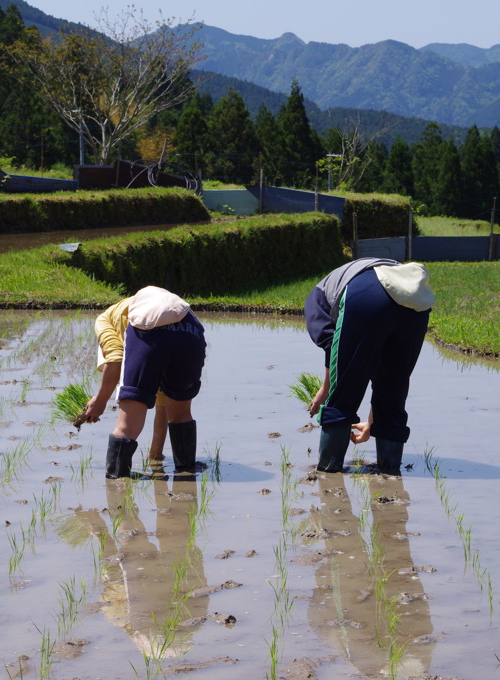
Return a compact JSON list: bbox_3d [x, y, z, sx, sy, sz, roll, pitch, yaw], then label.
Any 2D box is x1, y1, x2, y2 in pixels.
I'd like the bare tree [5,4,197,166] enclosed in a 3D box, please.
[{"bbox_3d":[-3.522,-6.046,56.000,4.712,3.942,4.500,0,4,0],"label":"bare tree"}]

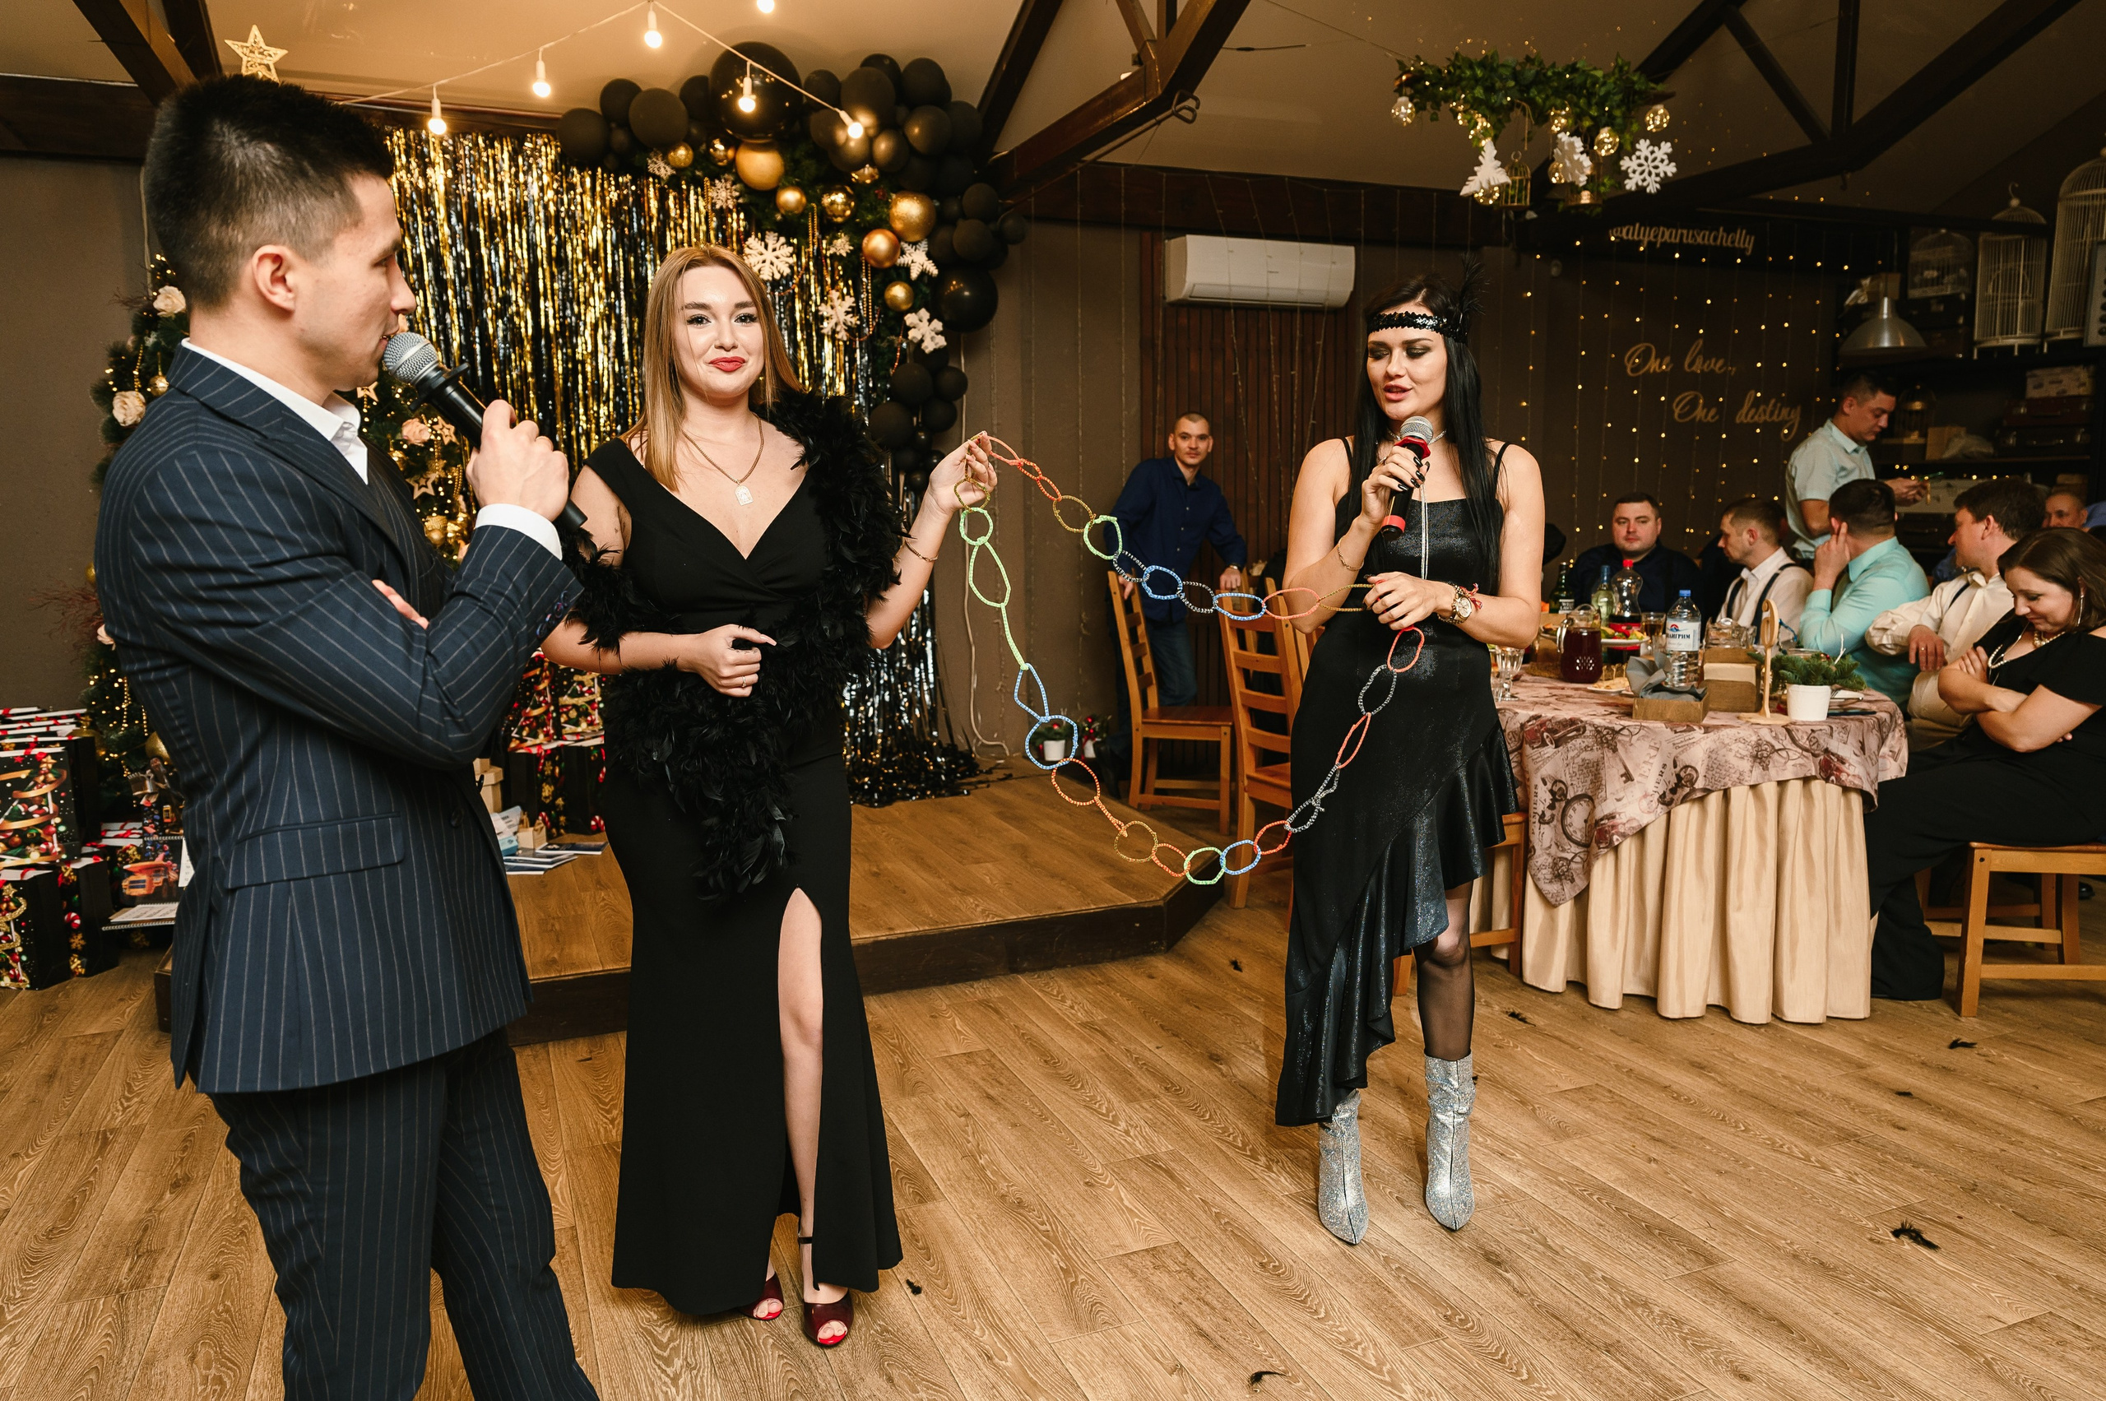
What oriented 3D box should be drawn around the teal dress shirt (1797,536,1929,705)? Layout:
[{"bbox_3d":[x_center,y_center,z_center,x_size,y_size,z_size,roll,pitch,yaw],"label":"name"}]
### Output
[{"bbox_3d":[2.696,-0.222,4.650,0.430,0.640,0.470,1,8,12],"label":"teal dress shirt"}]

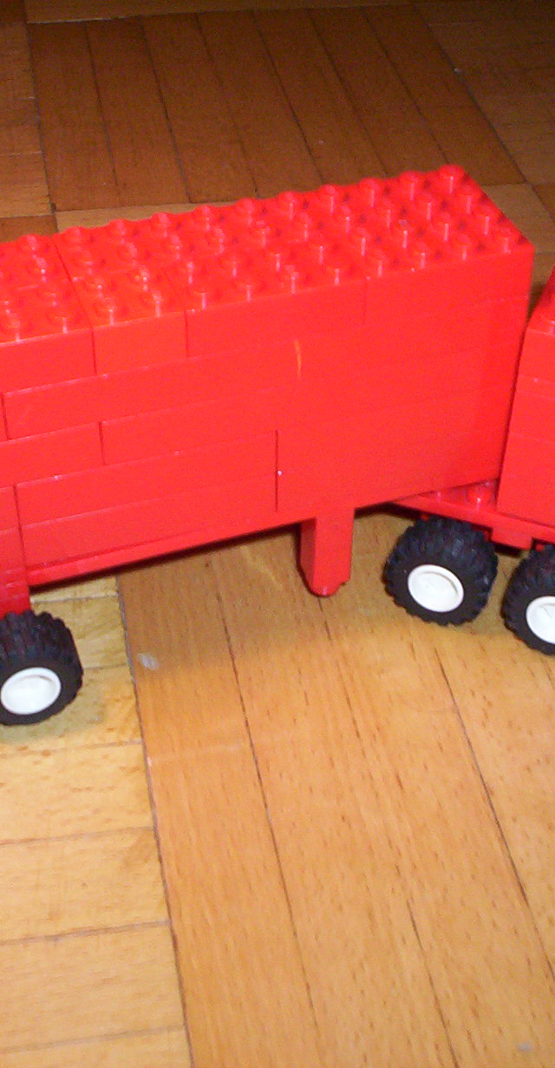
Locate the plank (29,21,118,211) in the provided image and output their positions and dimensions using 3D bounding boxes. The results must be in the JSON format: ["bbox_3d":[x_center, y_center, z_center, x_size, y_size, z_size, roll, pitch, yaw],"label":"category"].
[{"bbox_3d":[-0.067,-0.135,0.506,0.020,0.008,0.140,-5,41,-9],"label":"plank"}]

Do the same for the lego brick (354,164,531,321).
[{"bbox_3d":[0.026,-0.054,0.286,0.030,0.011,0.032,-12,42,-13],"label":"lego brick"}]

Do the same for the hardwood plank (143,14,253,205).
[{"bbox_3d":[-0.026,-0.134,0.491,0.019,0.008,0.133,-6,42,-8],"label":"hardwood plank"}]

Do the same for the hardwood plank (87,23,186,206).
[{"bbox_3d":[-0.045,-0.132,0.488,0.019,0.008,0.133,-6,42,-7],"label":"hardwood plank"}]

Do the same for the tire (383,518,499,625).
[{"bbox_3d":[0.034,0.007,0.316,0.021,0.021,0.012,14,41,14],"label":"tire"}]

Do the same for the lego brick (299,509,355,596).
[{"bbox_3d":[0.010,0.001,0.309,0.008,0.021,0.008,-12,42,-13],"label":"lego brick"}]

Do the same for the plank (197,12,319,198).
[{"bbox_3d":[-0.007,-0.136,0.493,0.019,0.008,0.133,-6,42,-8],"label":"plank"}]

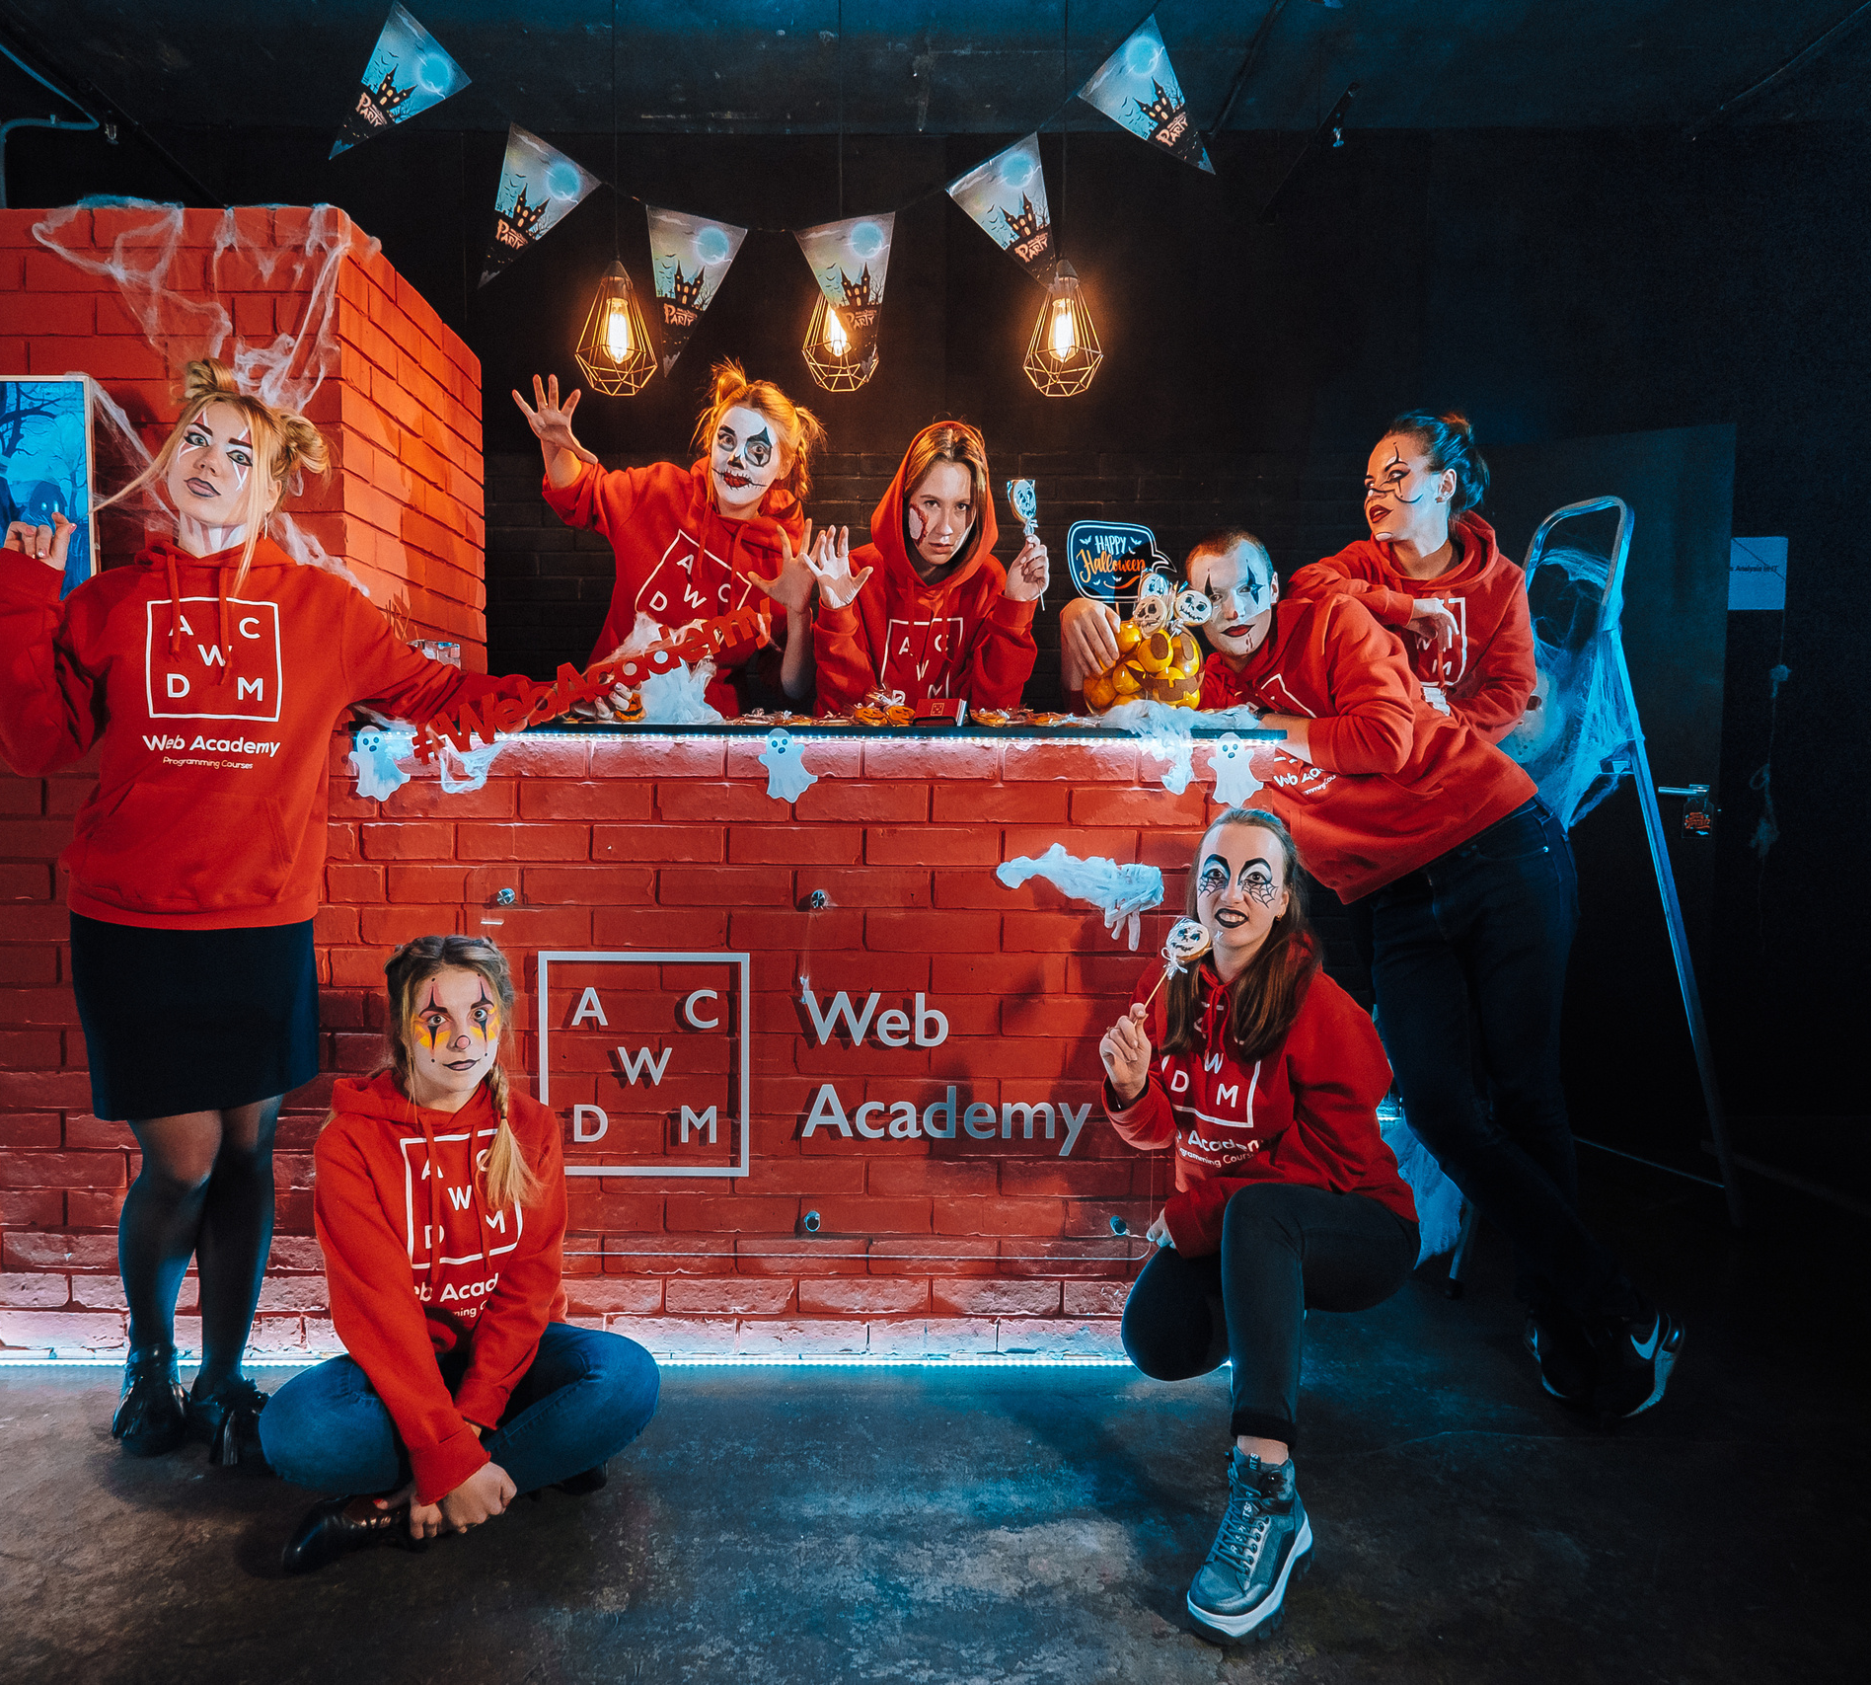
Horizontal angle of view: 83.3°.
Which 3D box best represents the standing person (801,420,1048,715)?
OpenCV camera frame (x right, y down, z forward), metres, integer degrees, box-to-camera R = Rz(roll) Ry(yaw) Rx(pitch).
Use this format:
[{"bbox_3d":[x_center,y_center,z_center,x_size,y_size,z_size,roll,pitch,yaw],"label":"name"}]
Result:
[{"bbox_3d":[-0.017,0.054,2.205,0.500,1.749,0.440,0,3,0],"label":"standing person"}]

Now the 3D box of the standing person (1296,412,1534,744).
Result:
[{"bbox_3d":[0.995,0.058,2.101,0.460,1.754,0.554,2,3,37],"label":"standing person"}]

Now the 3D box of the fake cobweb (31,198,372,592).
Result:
[{"bbox_3d":[-1.284,-0.795,1.853,0.557,0.724,0.180,0,3,0],"label":"fake cobweb"}]

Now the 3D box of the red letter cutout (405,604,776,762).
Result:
[{"bbox_3d":[-0.585,-0.283,1.808,0.620,0.090,0.020,-27,13,-21],"label":"red letter cutout"}]

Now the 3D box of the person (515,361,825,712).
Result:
[{"bbox_3d":[-0.521,0.018,2.092,0.585,1.772,0.612,0,3,-7],"label":"person"}]

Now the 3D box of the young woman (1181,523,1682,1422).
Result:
[{"bbox_3d":[0.828,0.187,1.897,0.898,1.513,0.526,2,3,33],"label":"young woman"}]

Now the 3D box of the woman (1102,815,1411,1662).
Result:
[{"bbox_3d":[0.529,0.455,1.606,0.440,1.008,0.710,2,3,30],"label":"woman"}]

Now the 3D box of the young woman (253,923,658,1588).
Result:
[{"bbox_3d":[-0.701,0.544,1.594,0.600,0.831,0.480,0,3,6],"label":"young woman"}]

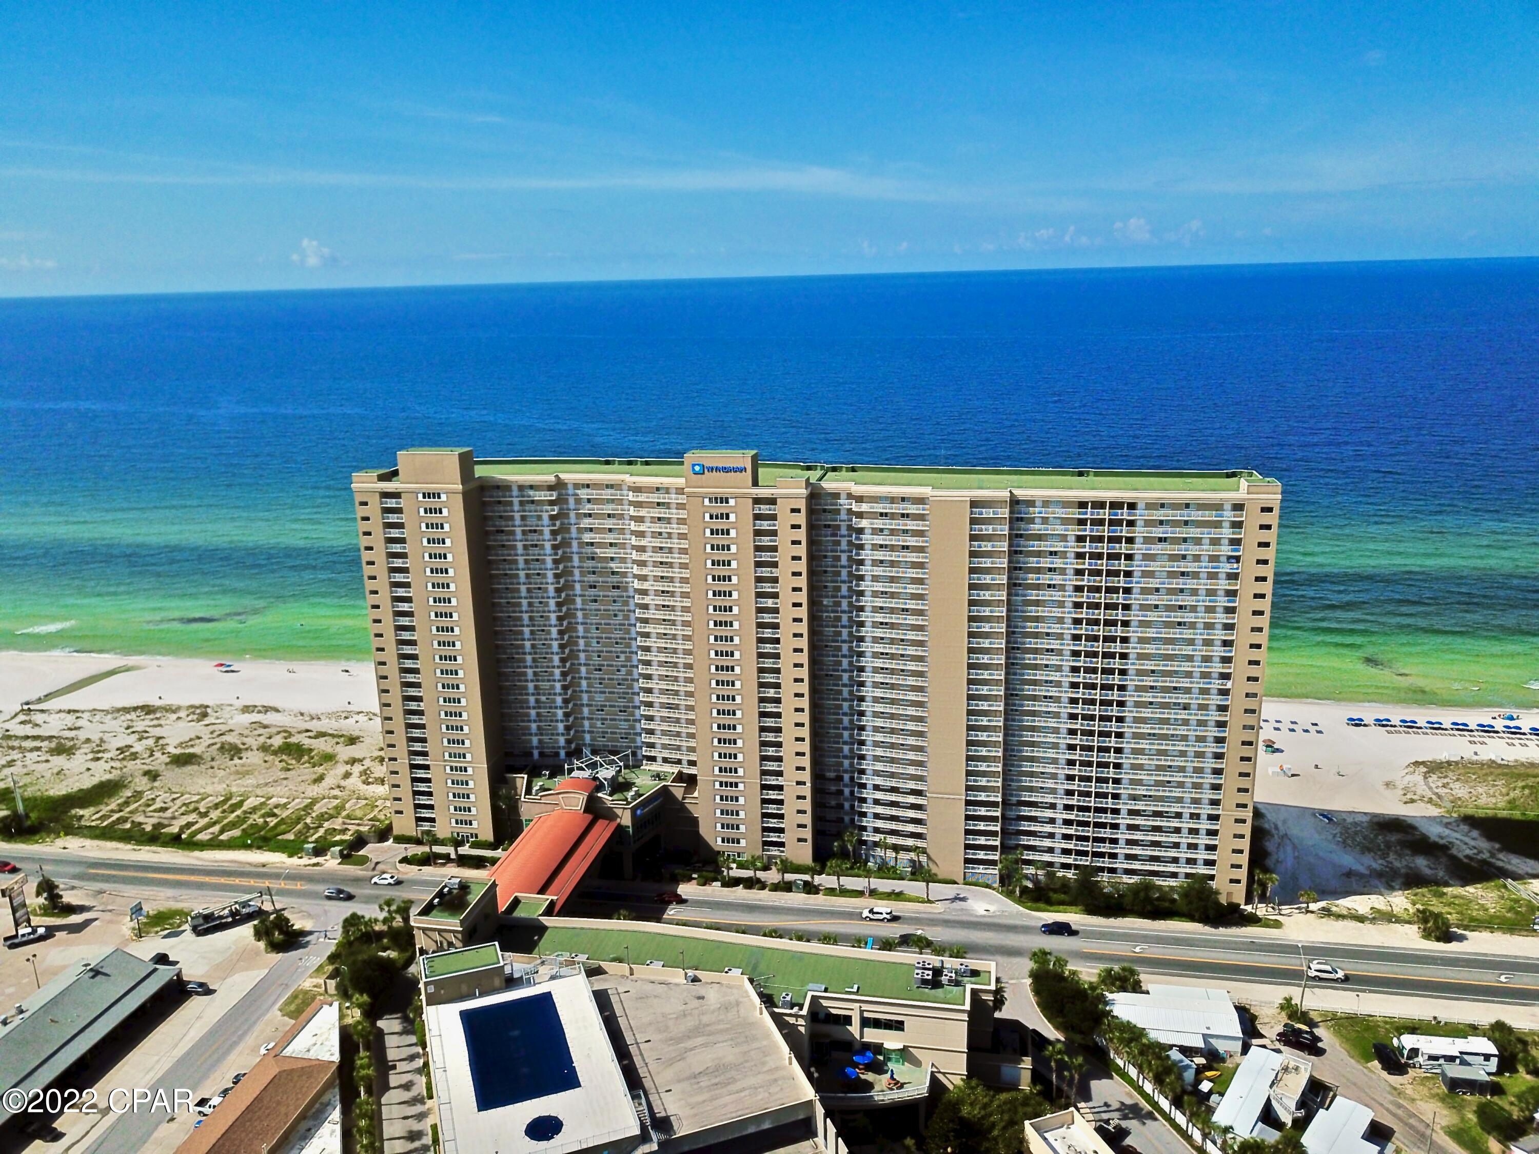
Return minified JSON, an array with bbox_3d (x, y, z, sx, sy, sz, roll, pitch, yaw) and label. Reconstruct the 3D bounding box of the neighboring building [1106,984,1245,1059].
[{"bbox_3d":[54.795,60.644,157.570,17.300,3.000,13.000,1,15,11],"label":"neighboring building"}]

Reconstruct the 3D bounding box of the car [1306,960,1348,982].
[{"bbox_3d":[81.465,57.690,168.687,4.850,1.740,1.920,1,15,11],"label":"car"}]

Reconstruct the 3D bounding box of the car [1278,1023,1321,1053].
[{"bbox_3d":[70.433,61.811,154.030,5.000,1.760,1.950,11,19,40],"label":"car"}]

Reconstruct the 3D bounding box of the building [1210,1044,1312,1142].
[{"bbox_3d":[60.503,64.233,141.366,7.300,4.000,17.200,9,18,35],"label":"building"}]

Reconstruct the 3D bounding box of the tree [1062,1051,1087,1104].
[{"bbox_3d":[37.862,62.454,141.818,2.900,8.342,2.900,1,15,11],"label":"tree"}]

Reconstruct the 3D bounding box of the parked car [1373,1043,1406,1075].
[{"bbox_3d":[80.593,62.663,150.298,1.860,1.500,4.700,0,15,4],"label":"parked car"}]

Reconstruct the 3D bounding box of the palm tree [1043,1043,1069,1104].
[{"bbox_3d":[35.509,61.601,142.029,3.300,10.001,3.300,1,15,11],"label":"palm tree"}]

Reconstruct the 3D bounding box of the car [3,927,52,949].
[{"bbox_3d":[-119.950,58.073,186.708,5.800,1.900,2.000,-8,16,-24],"label":"car"}]

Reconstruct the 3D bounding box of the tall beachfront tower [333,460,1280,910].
[{"bbox_3d":[5.067,12.412,208.701,153.300,72.800,32.500,1,15,11],"label":"tall beachfront tower"}]

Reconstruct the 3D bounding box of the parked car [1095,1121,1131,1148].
[{"bbox_3d":[39.968,66.792,137.854,5.400,1.860,1.950,-15,20,-41],"label":"parked car"}]

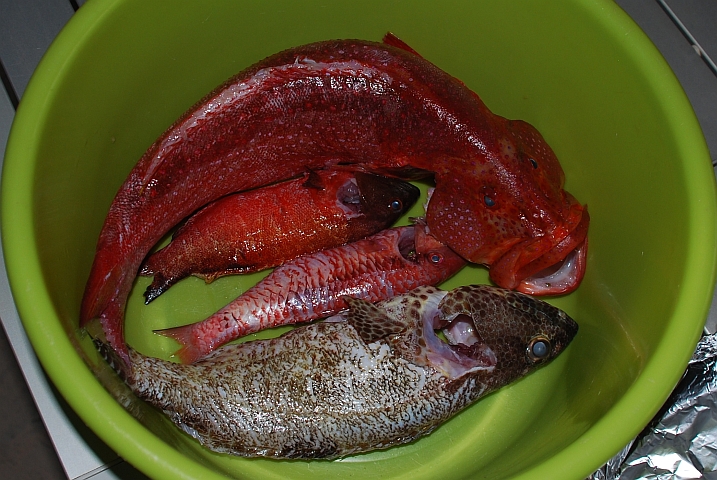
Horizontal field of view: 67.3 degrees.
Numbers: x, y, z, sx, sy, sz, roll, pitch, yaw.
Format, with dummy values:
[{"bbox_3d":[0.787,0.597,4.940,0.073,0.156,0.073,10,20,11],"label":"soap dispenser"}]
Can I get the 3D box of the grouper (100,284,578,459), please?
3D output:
[{"bbox_3d":[-0.005,0.099,0.406,0.362,0.060,0.118,-5,69,-5],"label":"grouper"}]

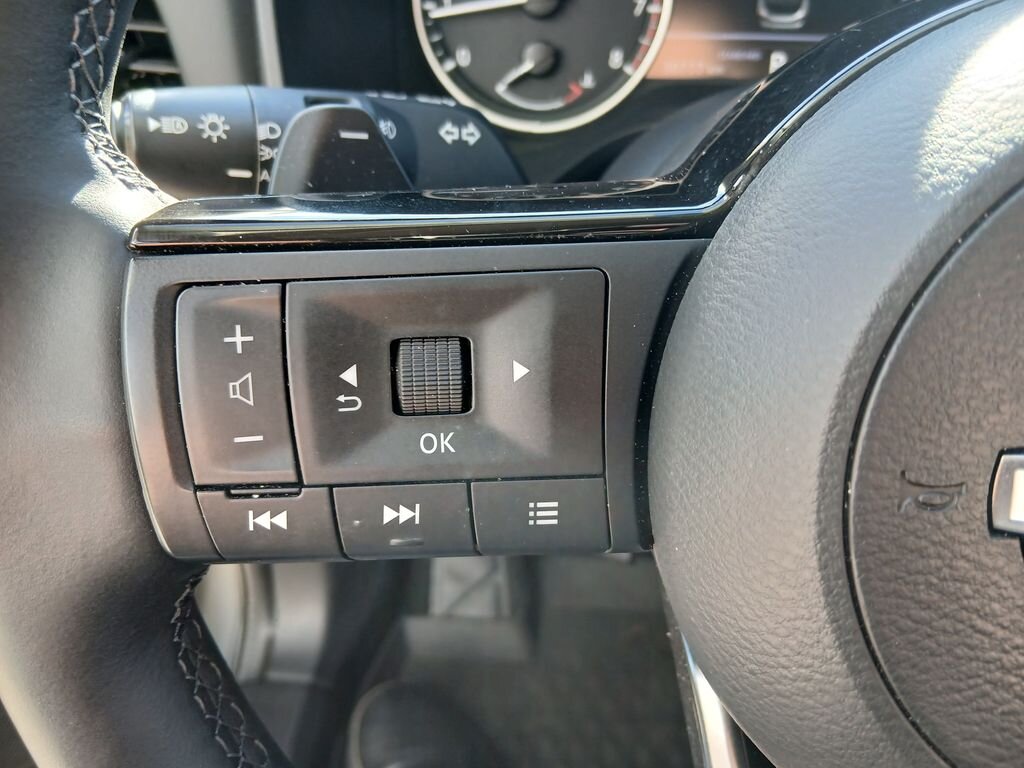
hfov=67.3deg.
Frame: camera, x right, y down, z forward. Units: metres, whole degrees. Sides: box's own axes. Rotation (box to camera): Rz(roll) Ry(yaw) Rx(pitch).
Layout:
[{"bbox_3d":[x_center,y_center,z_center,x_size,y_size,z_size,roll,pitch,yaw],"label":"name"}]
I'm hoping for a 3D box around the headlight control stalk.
[{"bbox_3d":[-0.045,-0.060,0.200,0.105,0.034,0.034,-6,15,-23],"label":"headlight control stalk"}]

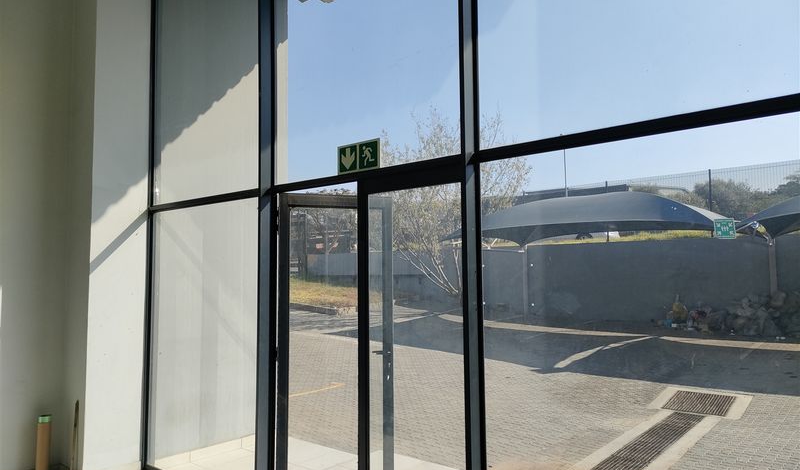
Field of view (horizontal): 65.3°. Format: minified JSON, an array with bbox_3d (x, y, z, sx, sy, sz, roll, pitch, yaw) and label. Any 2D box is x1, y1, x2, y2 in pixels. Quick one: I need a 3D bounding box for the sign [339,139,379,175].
[{"bbox_3d":[-0.247,-0.465,3.739,0.355,0.178,0.015,-5,-6,40],"label":"sign"}]

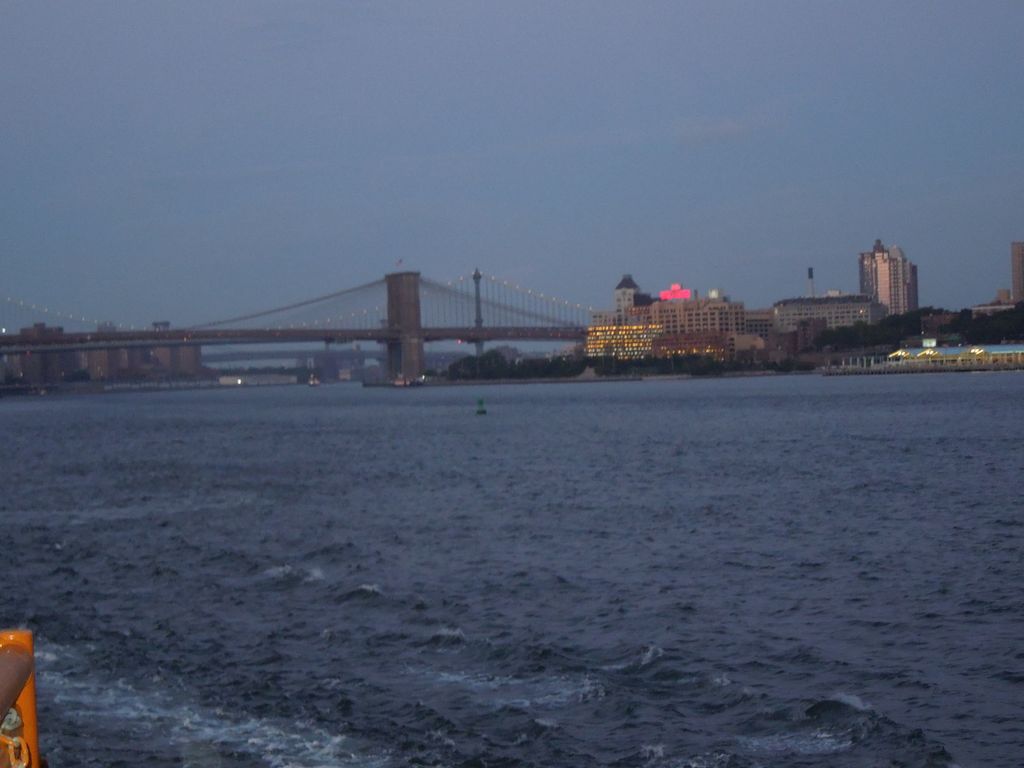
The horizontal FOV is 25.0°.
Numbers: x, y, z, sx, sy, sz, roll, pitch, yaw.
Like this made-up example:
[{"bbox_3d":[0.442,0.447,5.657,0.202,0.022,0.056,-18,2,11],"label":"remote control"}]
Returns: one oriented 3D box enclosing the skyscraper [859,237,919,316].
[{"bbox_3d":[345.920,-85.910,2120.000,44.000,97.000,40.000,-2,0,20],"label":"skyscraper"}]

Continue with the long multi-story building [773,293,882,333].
[{"bbox_3d":[229.110,-48.350,1665.000,72.000,33.000,36.000,-2,0,25],"label":"long multi-story building"}]

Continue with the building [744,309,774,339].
[{"bbox_3d":[177.520,-41.960,1655.000,18.500,25.000,18.000,-2,0,22],"label":"building"}]

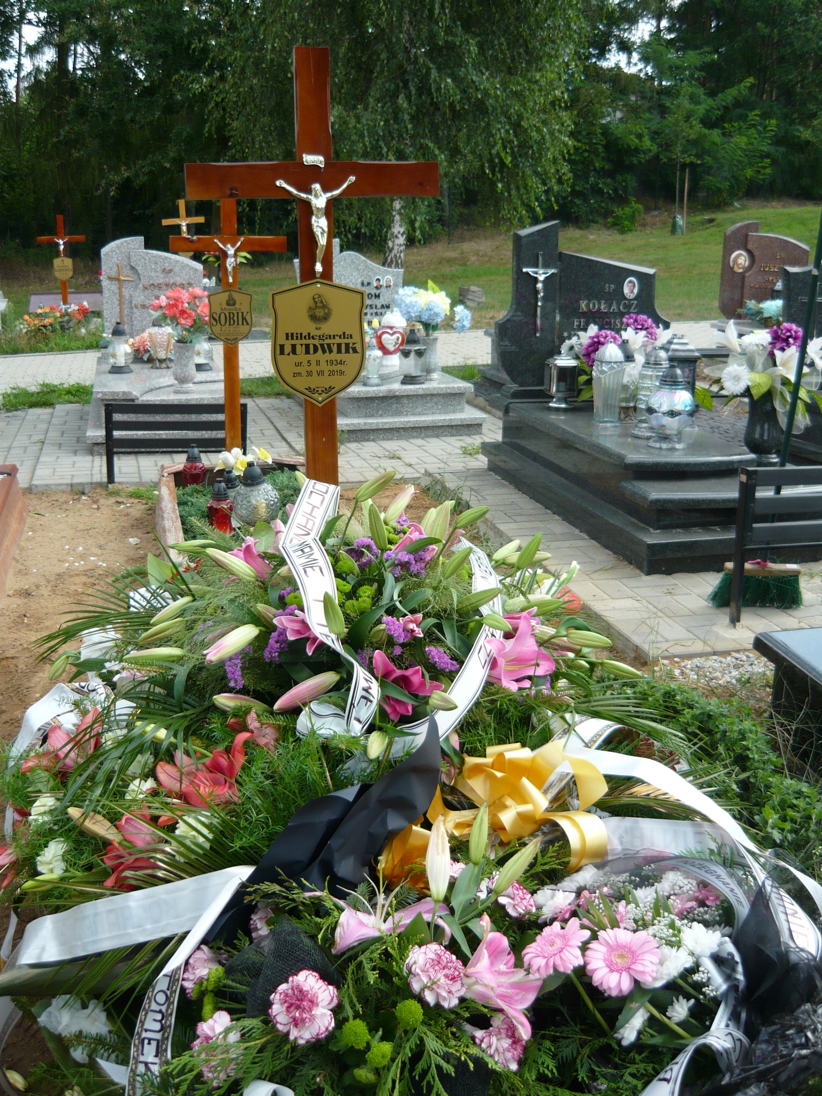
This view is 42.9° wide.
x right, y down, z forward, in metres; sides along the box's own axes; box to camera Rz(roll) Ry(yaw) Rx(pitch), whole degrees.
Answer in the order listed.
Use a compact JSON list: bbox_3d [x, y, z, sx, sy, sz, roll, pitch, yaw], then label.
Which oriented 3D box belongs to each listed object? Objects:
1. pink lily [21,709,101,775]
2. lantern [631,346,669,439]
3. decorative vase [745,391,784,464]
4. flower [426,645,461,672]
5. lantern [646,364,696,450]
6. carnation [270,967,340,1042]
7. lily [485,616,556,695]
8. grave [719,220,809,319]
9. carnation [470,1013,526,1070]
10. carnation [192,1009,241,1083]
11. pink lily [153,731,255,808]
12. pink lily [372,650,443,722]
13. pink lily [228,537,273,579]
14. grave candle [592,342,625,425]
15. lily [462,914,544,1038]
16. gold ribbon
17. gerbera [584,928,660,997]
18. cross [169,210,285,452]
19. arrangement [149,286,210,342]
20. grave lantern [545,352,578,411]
[{"bbox_3d":[-0.638,0.353,1.900,0.135,0.100,0.110,-3,16,-11],"label":"pink lily"},{"bbox_3d":[1.074,-0.700,4.680,0.152,0.365,0.152,-4,18,-14],"label":"lantern"},{"bbox_3d":[1.491,-0.502,4.420,0.158,0.320,0.158,-4,16,-13],"label":"decorative vase"},{"bbox_3d":[0.059,0.203,1.930,0.062,0.043,0.045,-3,16,-11],"label":"flower"},{"bbox_3d":[1.106,-0.599,4.440,0.212,0.348,0.212,-4,16,-15],"label":"lantern"},{"bbox_3d":[-0.123,0.527,1.200,0.077,0.072,0.058,0,15,0],"label":"carnation"},{"bbox_3d":[0.198,0.192,1.880,0.115,0.120,0.095,-11,-3,-31],"label":"lily"},{"bbox_3d":[2.900,-2.287,8.600,0.750,0.790,0.130,-2,16,-10],"label":"grave"},{"bbox_3d":[0.101,0.568,1.200,0.066,0.066,0.055,1,-21,3],"label":"carnation"},{"bbox_3d":[-0.216,0.553,1.160,0.062,0.075,0.060,-2,-24,-7],"label":"carnation"},{"bbox_3d":[-0.314,0.333,1.580,0.140,0.085,0.110,2,37,-2],"label":"pink lily"},{"bbox_3d":[-0.007,0.247,1.880,0.125,0.115,0.095,0,15,0],"label":"pink lily"},{"bbox_3d":[-0.321,0.021,2.080,0.075,0.080,0.080,17,-9,44],"label":"pink lily"},{"bbox_3d":[0.924,-0.768,4.870,0.150,0.375,0.150,-4,16,-13],"label":"grave candle"},{"bbox_3d":[0.109,0.509,1.240,0.095,0.125,0.085,-11,19,-35],"label":"lily"},{"bbox_3d":[0.153,0.350,1.420,0.225,0.130,0.140,2,16,5],"label":"gold ribbon"},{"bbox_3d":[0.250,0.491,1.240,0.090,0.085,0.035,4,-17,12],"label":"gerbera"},{"bbox_3d":[-0.868,-1.030,5.060,0.550,1.340,0.075,-4,18,-14],"label":"cross"},{"bbox_3d":[-1.375,-1.401,6.250,0.385,0.340,0.330,-4,18,-14],"label":"arrangement"},{"bbox_3d":[0.769,-0.848,5.320,0.165,0.295,0.155,-4,16,-15],"label":"grave lantern"}]

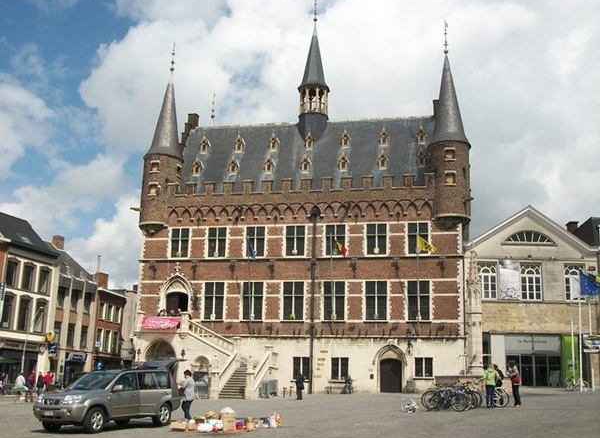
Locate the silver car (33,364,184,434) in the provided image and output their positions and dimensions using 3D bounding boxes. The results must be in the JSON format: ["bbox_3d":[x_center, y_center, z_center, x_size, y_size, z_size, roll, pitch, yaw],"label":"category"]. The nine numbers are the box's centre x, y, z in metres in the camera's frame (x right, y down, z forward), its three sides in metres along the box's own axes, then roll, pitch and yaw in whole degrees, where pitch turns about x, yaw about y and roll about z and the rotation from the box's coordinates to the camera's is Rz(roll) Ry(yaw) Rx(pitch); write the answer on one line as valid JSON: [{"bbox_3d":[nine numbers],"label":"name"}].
[{"bbox_3d":[-5.352,5.081,19.792,1.780,1.720,4.500,-7,-14,29],"label":"silver car"}]

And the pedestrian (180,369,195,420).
[{"bbox_3d":[-3.702,5.860,23.068,0.500,1.640,0.500,3,-12,-10],"label":"pedestrian"}]

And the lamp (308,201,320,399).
[{"bbox_3d":[0.964,5.677,50.780,0.500,13.860,0.500,-1,-13,12],"label":"lamp"}]

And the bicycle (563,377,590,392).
[{"bbox_3d":[18.621,11.061,46.606,1.720,1.050,0.550,-1,-12,9],"label":"bicycle"}]

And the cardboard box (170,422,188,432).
[{"bbox_3d":[-3.314,5.725,19.150,0.450,0.220,0.320,3,-12,-9],"label":"cardboard box"}]

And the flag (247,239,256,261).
[{"bbox_3d":[-3.568,2.317,50.998,0.700,1.400,0.400,-2,-12,13],"label":"flag"}]

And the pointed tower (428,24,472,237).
[{"bbox_3d":[11.142,-7.045,52.040,3.110,16.400,3.110,-2,-12,13],"label":"pointed tower"}]

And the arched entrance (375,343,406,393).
[{"bbox_3d":[6.387,10.480,48.927,2.250,3.450,0.500,-1,-13,12],"label":"arched entrance"}]

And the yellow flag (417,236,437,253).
[{"bbox_3d":[8.811,1.776,48.291,1.350,1.050,0.400,-2,-12,13],"label":"yellow flag"}]

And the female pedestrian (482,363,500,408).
[{"bbox_3d":[7.417,6.501,26.970,0.620,1.660,0.420,-2,-12,14],"label":"female pedestrian"}]

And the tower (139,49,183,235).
[{"bbox_3d":[-11.104,-6.604,57.113,3.220,16.030,3.220,-2,-12,13],"label":"tower"}]

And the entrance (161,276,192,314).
[{"bbox_3d":[-9.496,6.612,53.307,2.500,4.200,0.500,-1,-13,12],"label":"entrance"}]

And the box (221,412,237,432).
[{"bbox_3d":[-1.942,5.618,19.177,0.370,0.480,0.360,2,-12,-5],"label":"box"}]

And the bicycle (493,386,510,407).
[{"bbox_3d":[6.953,6.452,25.711,1.750,1.040,0.600,0,-12,5],"label":"bicycle"}]

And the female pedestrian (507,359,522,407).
[{"bbox_3d":[7.913,6.088,25.577,0.480,1.670,0.500,1,-12,3],"label":"female pedestrian"}]

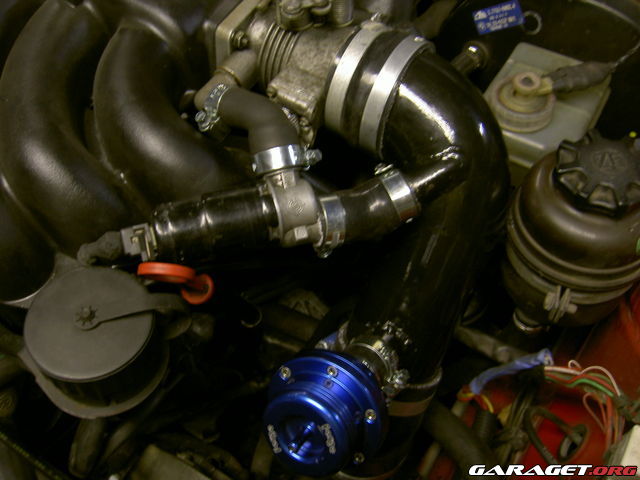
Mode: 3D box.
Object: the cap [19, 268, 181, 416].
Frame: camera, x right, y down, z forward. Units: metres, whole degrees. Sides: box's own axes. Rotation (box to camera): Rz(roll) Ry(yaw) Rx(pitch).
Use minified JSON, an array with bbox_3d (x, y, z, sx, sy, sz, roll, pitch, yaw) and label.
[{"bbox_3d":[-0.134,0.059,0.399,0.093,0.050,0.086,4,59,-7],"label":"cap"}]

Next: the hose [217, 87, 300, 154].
[{"bbox_3d":[-0.040,-0.078,0.405,0.055,0.036,0.046,2,62,-5],"label":"hose"}]

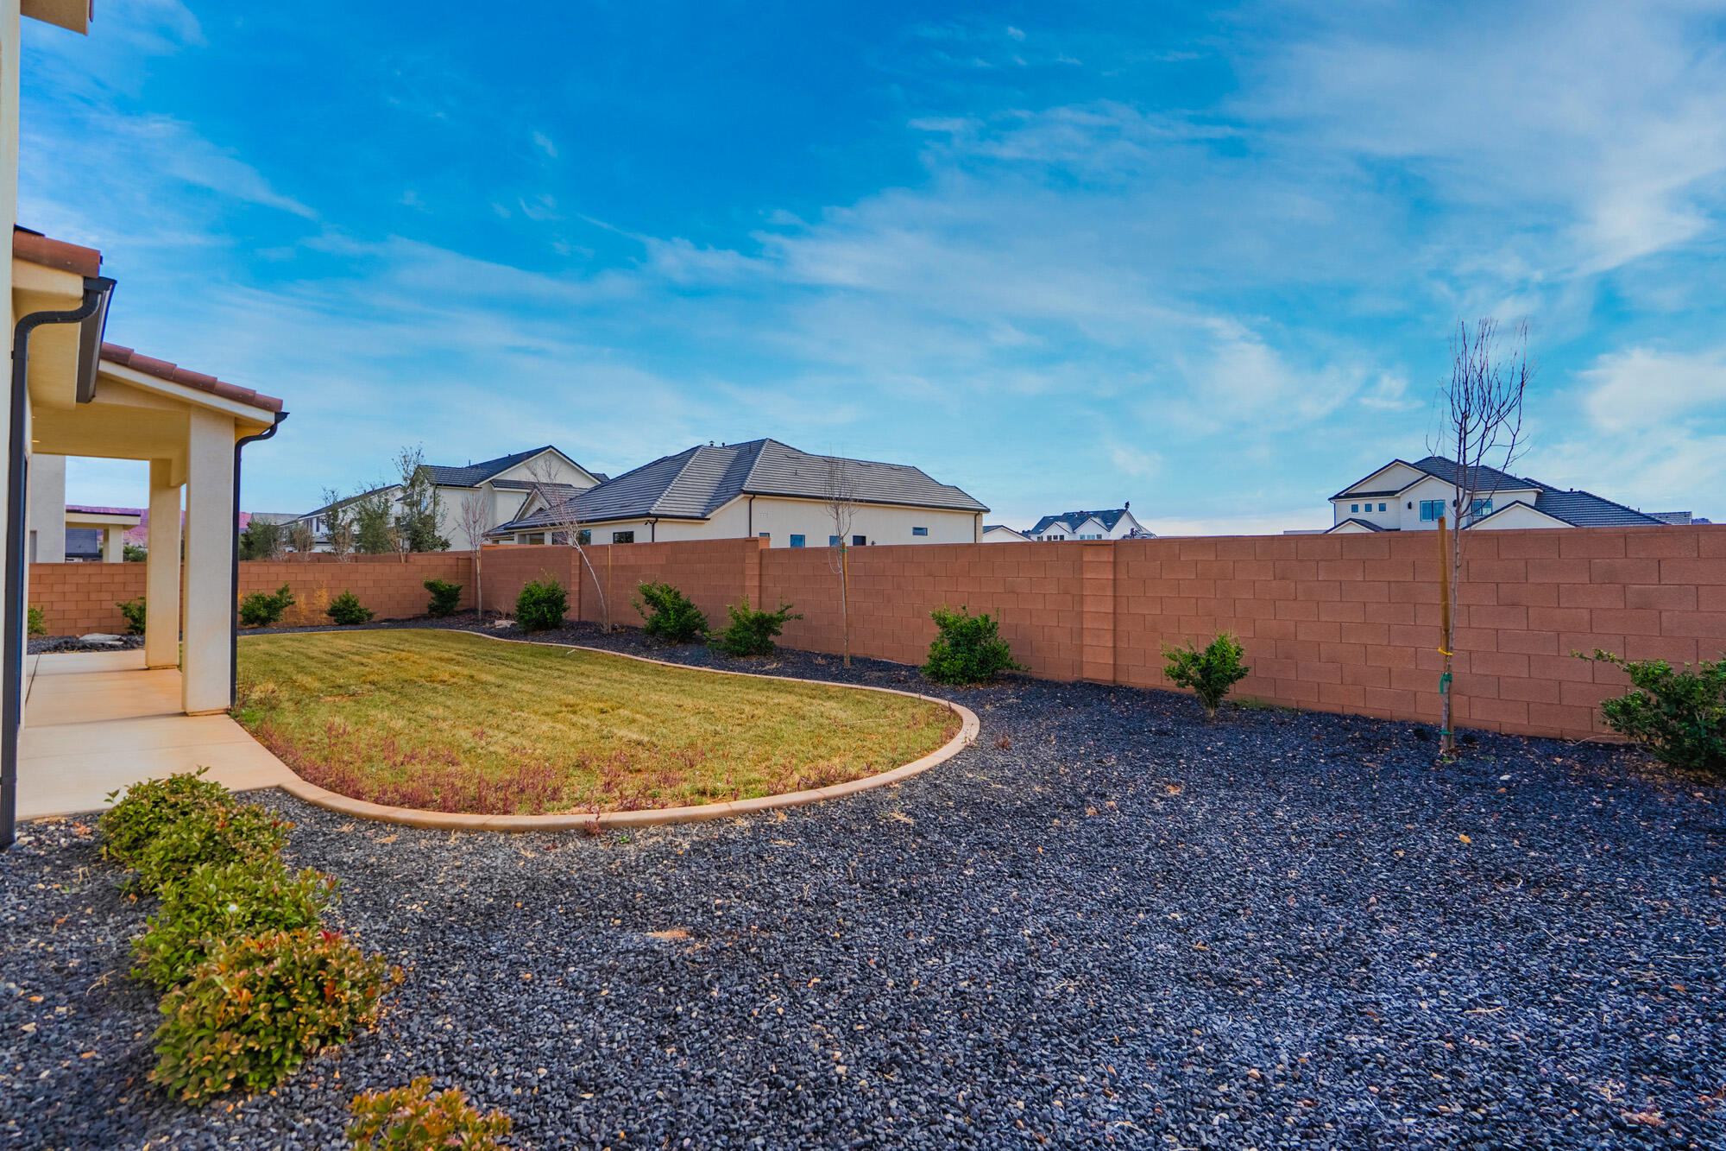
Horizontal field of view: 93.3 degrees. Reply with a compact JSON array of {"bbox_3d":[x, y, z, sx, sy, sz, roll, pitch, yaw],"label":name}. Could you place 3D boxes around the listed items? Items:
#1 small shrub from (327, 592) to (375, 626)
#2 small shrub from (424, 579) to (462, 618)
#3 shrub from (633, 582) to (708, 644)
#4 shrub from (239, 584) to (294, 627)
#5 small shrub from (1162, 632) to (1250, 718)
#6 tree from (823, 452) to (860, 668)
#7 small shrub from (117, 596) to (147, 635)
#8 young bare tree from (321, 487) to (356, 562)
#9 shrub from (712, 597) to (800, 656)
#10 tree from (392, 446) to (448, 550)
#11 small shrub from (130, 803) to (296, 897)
[{"bbox_3d":[-13.900,0.900,22.100,1.080,0.950,1.050,0,0,-32],"label":"small shrub"},{"bbox_3d":[-11.783,0.642,22.873,1.009,1.133,0.959,0,1,-27],"label":"small shrub"},{"bbox_3d":[-3.464,0.677,14.672,1.299,1.111,1.104,0,1,-13],"label":"shrub"},{"bbox_3d":[-15.059,0.766,20.607,1.128,1.122,0.959,-1,1,-36],"label":"shrub"},{"bbox_3d":[3.310,0.955,7.850,0.780,0.820,0.750,0,0,23],"label":"small shrub"},{"bbox_3d":[-0.310,-0.220,11.650,0.540,3.080,0.540,0,0,-2],"label":"tree"},{"bbox_3d":[-16.750,0.910,18.950,0.950,0.950,0.920,0,1,-41],"label":"small shrub"},{"bbox_3d":[-20.900,-1.150,32.500,1.200,4.800,1.200,0,0,-33],"label":"young bare tree"},{"bbox_3d":[-1.696,0.815,13.010,1.387,0.937,1.110,0,1,-7],"label":"shrub"},{"bbox_3d":[-17.000,-1.950,31.300,1.880,6.200,1.880,0,0,-28],"label":"tree"},{"bbox_3d":[-2.950,1.235,3.690,0.590,0.420,0.590,0,1,-39],"label":"small shrub"}]

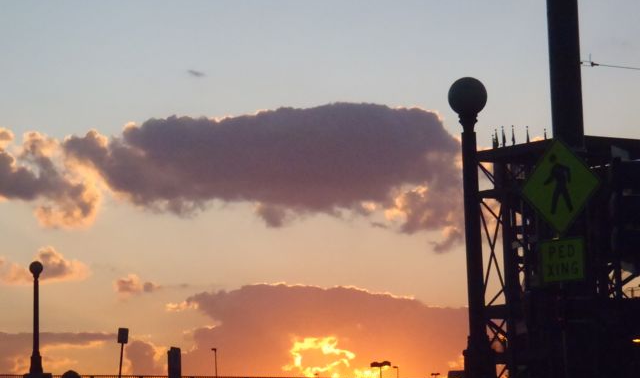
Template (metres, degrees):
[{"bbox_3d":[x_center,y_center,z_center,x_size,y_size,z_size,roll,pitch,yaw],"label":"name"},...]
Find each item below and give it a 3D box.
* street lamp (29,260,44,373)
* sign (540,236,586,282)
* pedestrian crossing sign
[{"bbox_3d":[-9.110,4.136,83.000,0.410,3.600,0.410,-2,-5,0],"label":"street lamp"},{"bbox_3d":[2.697,0.792,28.750,0.610,0.465,0.030,-5,-6,37],"label":"sign"},{"bbox_3d":[2.676,-0.023,28.800,1.040,1.040,0.030,-5,-6,37],"label":"pedestrian crossing sign"}]

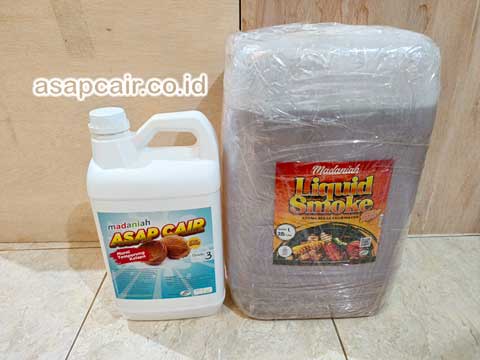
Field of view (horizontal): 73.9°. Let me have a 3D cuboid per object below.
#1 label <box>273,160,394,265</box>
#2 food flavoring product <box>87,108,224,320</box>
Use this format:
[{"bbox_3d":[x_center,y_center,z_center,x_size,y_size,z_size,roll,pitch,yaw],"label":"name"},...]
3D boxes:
[{"bbox_3d":[0.119,0.047,0.430,0.146,0.155,0.010,0,24,-2],"label":"label"},{"bbox_3d":[-0.115,0.054,0.498,0.179,0.321,0.128,-2,28,-5],"label":"food flavoring product"}]

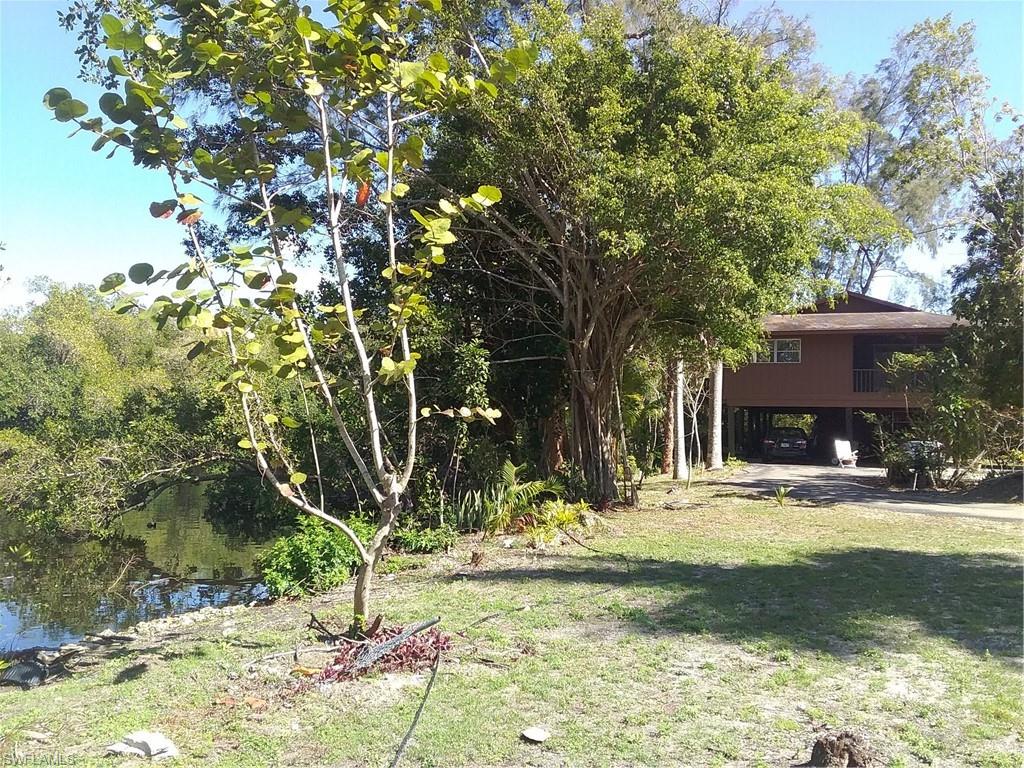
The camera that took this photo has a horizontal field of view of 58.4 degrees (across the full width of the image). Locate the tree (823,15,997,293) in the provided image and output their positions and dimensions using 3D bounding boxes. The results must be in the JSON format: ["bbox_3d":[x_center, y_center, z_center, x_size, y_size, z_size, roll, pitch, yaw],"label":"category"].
[{"bbox_3d":[20.373,-7.867,47.000,8.900,22.000,8.500,1,-2,0],"label":"tree"}]

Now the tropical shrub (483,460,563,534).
[{"bbox_3d":[0.150,1.607,13.100,1.150,1.030,1.100,1,-2,0],"label":"tropical shrub"}]

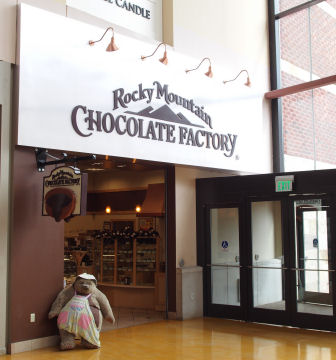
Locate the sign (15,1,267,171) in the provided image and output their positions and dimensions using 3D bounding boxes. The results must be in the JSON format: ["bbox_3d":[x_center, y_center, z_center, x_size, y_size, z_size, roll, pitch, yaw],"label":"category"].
[{"bbox_3d":[-0.015,-1.310,9.505,5.906,2.065,0.180,5,-8,-43],"label":"sign"}]

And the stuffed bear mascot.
[{"bbox_3d":[-1.246,1.883,7.681,0.906,1.042,0.580,1,-6,-14],"label":"stuffed bear mascot"}]

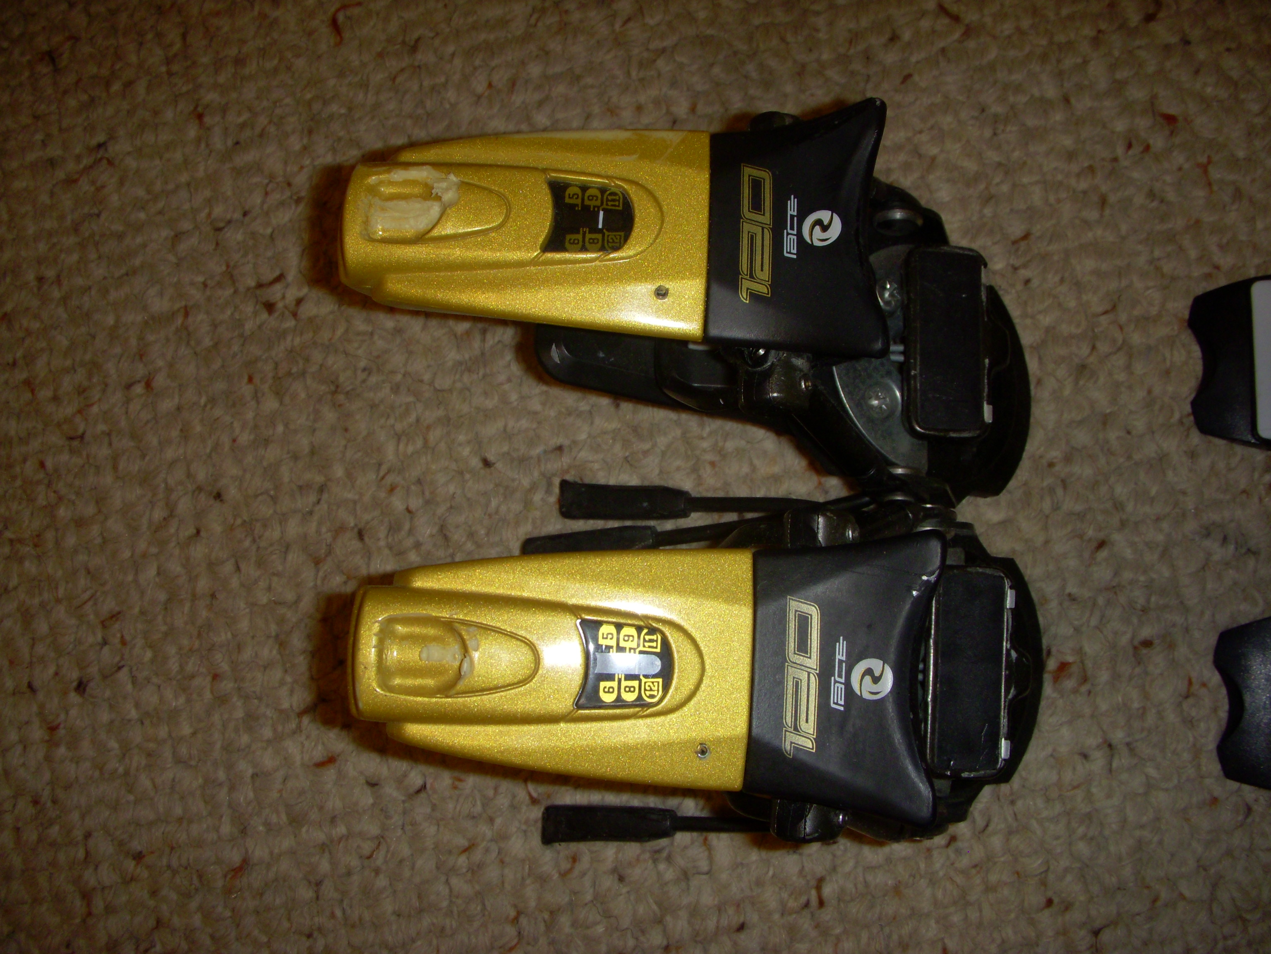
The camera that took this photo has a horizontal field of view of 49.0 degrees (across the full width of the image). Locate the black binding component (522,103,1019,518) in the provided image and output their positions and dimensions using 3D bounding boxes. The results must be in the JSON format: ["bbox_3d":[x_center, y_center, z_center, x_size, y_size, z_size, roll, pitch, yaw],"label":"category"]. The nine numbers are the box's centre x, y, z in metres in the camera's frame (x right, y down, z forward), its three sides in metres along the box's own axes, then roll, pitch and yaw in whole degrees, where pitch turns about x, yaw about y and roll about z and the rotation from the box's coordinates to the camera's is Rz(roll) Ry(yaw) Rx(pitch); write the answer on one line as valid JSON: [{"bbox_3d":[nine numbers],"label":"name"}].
[{"bbox_3d":[0.050,-0.057,0.436,0.163,0.080,0.107,1,70,0],"label":"black binding component"}]

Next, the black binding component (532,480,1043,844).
[{"bbox_3d":[0.051,0.053,0.405,0.155,0.080,0.110,3,78,1],"label":"black binding component"}]

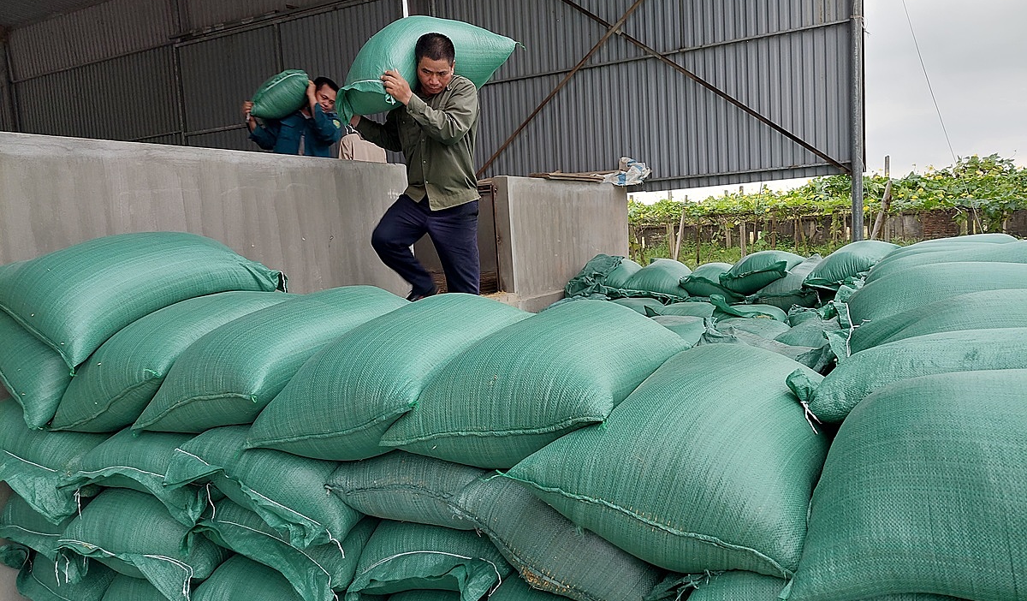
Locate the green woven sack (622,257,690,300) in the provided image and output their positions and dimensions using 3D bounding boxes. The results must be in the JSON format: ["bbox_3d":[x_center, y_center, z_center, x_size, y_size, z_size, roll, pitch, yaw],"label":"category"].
[{"bbox_3d":[0.972,-0.159,5.000,0.430,0.250,0.660,0,6,28],"label":"green woven sack"}]

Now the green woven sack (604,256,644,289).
[{"bbox_3d":[0.809,-0.189,5.250,0.430,0.250,0.660,0,6,28],"label":"green woven sack"}]

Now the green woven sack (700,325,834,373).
[{"bbox_3d":[1.150,0.226,3.350,0.580,0.210,0.420,0,6,28],"label":"green woven sack"}]

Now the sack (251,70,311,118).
[{"bbox_3d":[-1.698,-1.505,5.400,0.440,0.270,0.680,-32,19,-6],"label":"sack"}]

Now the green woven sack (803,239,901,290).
[{"bbox_3d":[2.053,-0.231,4.420,0.430,0.250,0.660,0,6,28],"label":"green woven sack"}]

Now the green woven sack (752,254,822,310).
[{"bbox_3d":[1.706,-0.138,4.600,0.430,0.250,0.660,0,6,28],"label":"green woven sack"}]

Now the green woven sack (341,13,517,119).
[{"bbox_3d":[-0.364,-1.014,3.240,0.420,0.350,0.760,2,22,43],"label":"green woven sack"}]

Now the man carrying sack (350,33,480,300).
[{"bbox_3d":[-0.379,-0.385,3.300,0.520,1.500,0.580,0,6,30],"label":"man carrying sack"}]

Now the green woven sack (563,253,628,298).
[{"bbox_3d":[0.568,-0.186,5.050,0.420,0.270,0.500,0,6,28],"label":"green woven sack"}]

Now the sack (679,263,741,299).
[{"bbox_3d":[1.293,-0.145,4.820,0.430,0.240,0.660,0,6,28],"label":"sack"}]

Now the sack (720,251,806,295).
[{"bbox_3d":[1.583,-0.197,4.660,0.430,0.240,0.660,-12,1,29],"label":"sack"}]

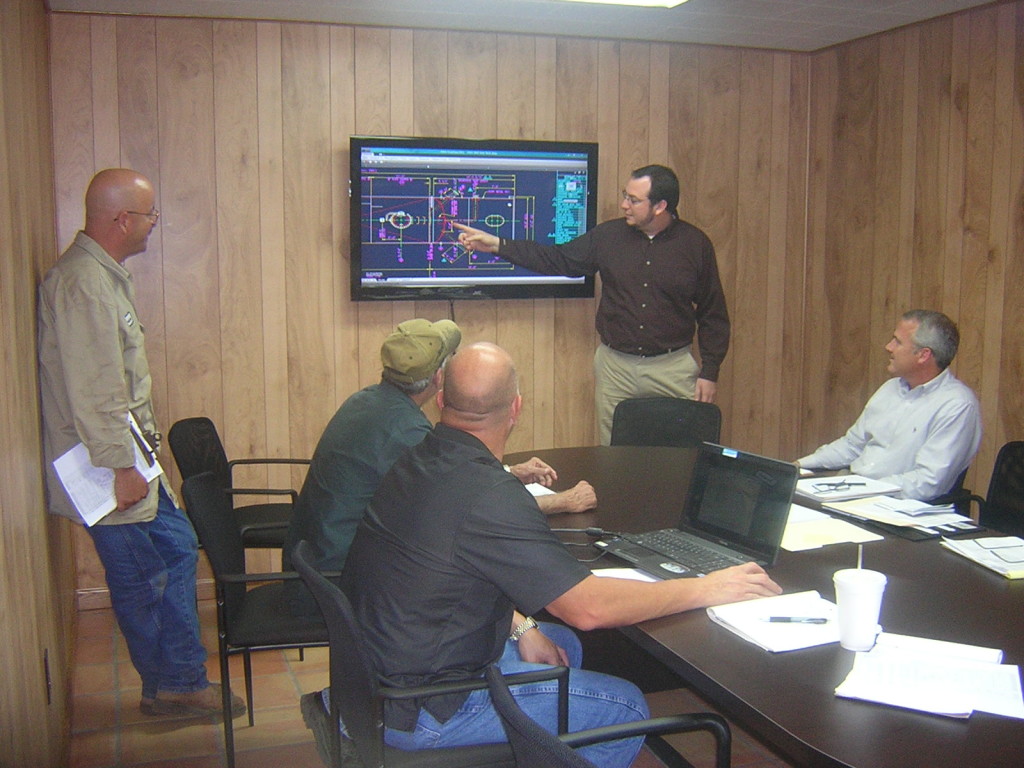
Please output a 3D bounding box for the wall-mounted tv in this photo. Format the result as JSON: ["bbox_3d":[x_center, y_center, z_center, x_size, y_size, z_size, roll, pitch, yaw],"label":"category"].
[{"bbox_3d":[-0.159,-0.712,4.624,1.100,0.680,0.100,-2,10,-18],"label":"wall-mounted tv"}]

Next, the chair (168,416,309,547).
[{"bbox_3d":[-1.004,0.555,3.970,0.570,0.880,0.560,-2,8,-11],"label":"chair"}]

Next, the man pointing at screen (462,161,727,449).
[{"bbox_3d":[0.357,0.007,4.474,1.100,1.820,0.450,1,8,10],"label":"man pointing at screen"}]

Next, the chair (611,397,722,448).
[{"bbox_3d":[0.637,0.524,4.178,0.570,0.880,0.570,0,8,-1],"label":"chair"}]

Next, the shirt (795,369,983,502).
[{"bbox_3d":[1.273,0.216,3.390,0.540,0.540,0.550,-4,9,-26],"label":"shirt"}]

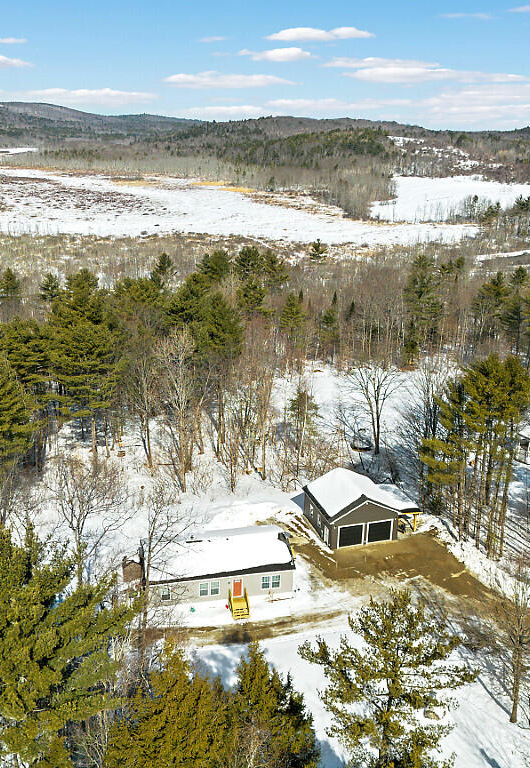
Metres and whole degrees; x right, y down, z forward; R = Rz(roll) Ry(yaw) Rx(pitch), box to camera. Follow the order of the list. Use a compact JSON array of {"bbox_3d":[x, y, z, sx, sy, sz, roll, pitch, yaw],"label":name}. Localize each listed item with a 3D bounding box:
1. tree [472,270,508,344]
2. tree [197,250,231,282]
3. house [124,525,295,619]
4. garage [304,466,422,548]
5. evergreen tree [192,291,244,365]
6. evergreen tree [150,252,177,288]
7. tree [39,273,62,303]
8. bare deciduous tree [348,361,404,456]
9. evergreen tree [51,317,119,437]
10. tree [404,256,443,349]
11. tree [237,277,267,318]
[{"bbox_3d":[50.720,-16.617,156.960,8.400,16.780,8.400,6,19,17],"label":"tree"},{"bbox_3d":[-14.300,-29.190,205.120,9.820,18.630,9.820,0,19,0],"label":"tree"},{"bbox_3d":[-5.301,17.896,71.762,15.300,5.100,9.400,-3,19,-11],"label":"house"},{"bbox_3d":[10.911,13.779,81.455,11.200,5.500,8.900,-5,19,-16],"label":"garage"},{"bbox_3d":[-7.090,-2.410,108.360,7.630,24.000,7.630,0,19,0],"label":"evergreen tree"},{"bbox_3d":[-30.920,-32.690,219.550,8.660,15.850,8.660,0,19,0],"label":"evergreen tree"},{"bbox_3d":[-62.845,-27.890,206.637,6.400,9.060,6.400,-5,19,-16],"label":"tree"},{"bbox_3d":[16.590,3.800,103.770,8.180,14.240,8.180,3,19,9],"label":"bare deciduous tree"},{"bbox_3d":[-26.553,-0.343,102.155,9.780,18.980,9.780,-5,19,-15],"label":"evergreen tree"},{"bbox_3d":[35.570,-17.720,158.650,8.940,23.200,8.940,4,19,12],"label":"tree"},{"bbox_3d":[-2.580,-13.170,153.050,6.680,19.260,6.680,0,19,0],"label":"tree"}]

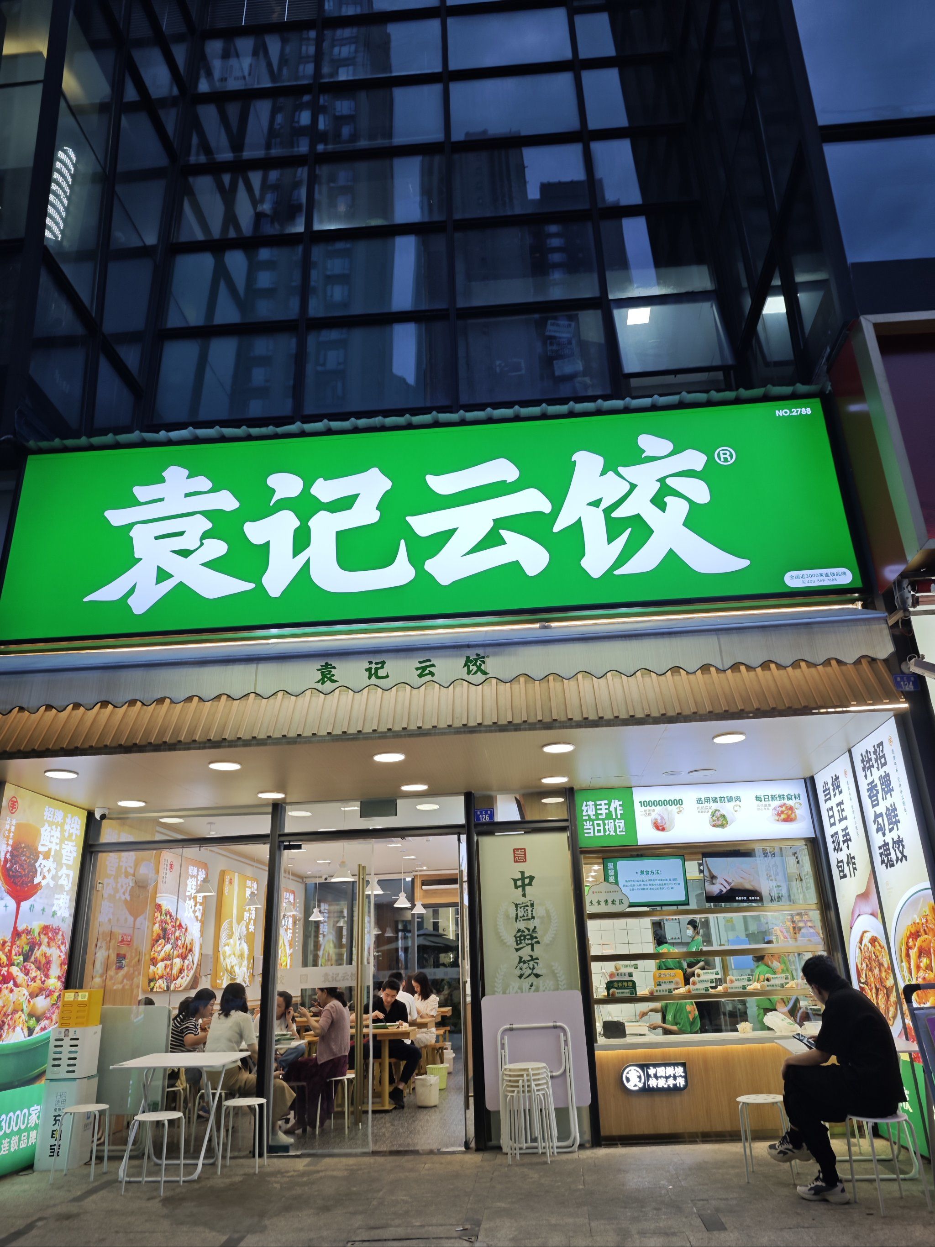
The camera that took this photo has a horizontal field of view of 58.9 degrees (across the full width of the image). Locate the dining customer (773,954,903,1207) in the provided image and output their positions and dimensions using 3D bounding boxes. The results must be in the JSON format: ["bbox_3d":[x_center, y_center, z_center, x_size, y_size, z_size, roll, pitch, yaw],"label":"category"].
[{"bbox_3d":[2.277,2.859,5.257,0.860,1.380,0.520,-12,-23,24],"label":"dining customer"}]

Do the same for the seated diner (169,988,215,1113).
[{"bbox_3d":[-2.621,4.094,7.747,0.700,1.220,0.460,7,-23,-23],"label":"seated diner"}]

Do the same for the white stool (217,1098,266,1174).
[{"bbox_3d":[-1.724,3.953,6.396,0.335,0.455,0.335,-3,-21,2],"label":"white stool"}]

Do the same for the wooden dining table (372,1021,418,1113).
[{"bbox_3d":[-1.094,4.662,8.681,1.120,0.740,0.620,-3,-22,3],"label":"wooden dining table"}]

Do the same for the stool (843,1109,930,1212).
[{"bbox_3d":[2.512,3.239,4.985,0.340,0.460,0.340,0,-21,-5],"label":"stool"}]

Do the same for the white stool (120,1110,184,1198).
[{"bbox_3d":[-2.241,3.804,5.959,0.335,0.456,0.335,-8,-22,15],"label":"white stool"}]

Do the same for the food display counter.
[{"bbox_3d":[2.116,3.165,7.369,2.100,2.340,0.700,-4,-21,4],"label":"food display counter"}]

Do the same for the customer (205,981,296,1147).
[{"bbox_3d":[-1.891,3.772,7.145,0.600,1.260,0.660,-20,-28,38],"label":"customer"}]

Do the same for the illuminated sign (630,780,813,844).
[{"bbox_3d":[2.281,1.701,7.444,1.531,0.510,0.050,-3,-22,3],"label":"illuminated sign"}]

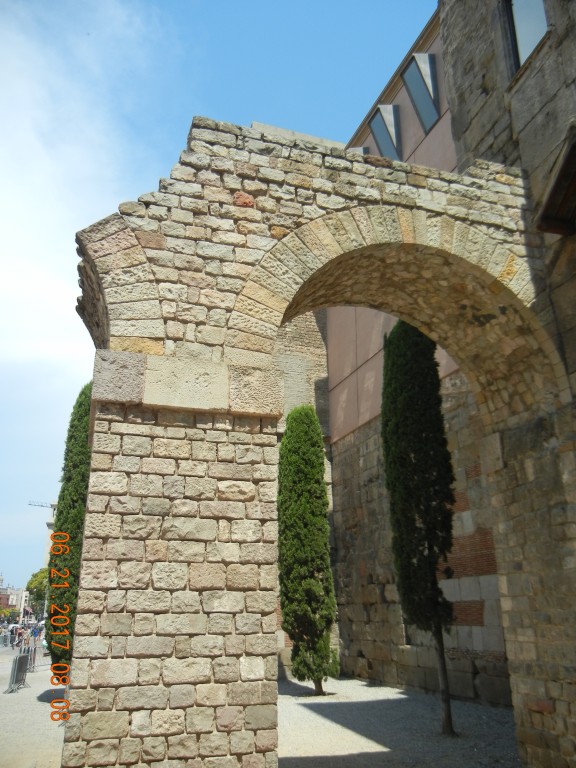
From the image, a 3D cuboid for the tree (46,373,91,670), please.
[{"bbox_3d":[-5.174,3.817,17.447,1.450,7.950,1.450,0,-20,0],"label":"tree"}]

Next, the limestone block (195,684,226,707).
[{"bbox_3d":[-0.609,2.416,5.177,0.241,0.156,0.170,5,-21,-16],"label":"limestone block"}]

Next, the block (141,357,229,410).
[{"bbox_3d":[-0.937,0.068,5.983,0.750,0.440,0.360,5,-21,-16],"label":"block"}]

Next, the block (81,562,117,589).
[{"bbox_3d":[-1.483,1.508,5.229,0.270,0.205,0.170,5,-21,-16],"label":"block"}]

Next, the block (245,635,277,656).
[{"bbox_3d":[-0.232,2.041,5.209,0.244,0.140,0.200,6,-21,-17],"label":"block"}]

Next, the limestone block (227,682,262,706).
[{"bbox_3d":[-0.351,2.347,5.058,0.253,0.159,0.200,6,-21,-17],"label":"limestone block"}]

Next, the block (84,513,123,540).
[{"bbox_3d":[-1.430,1.111,5.140,0.264,0.177,0.200,6,-21,-17],"label":"block"}]

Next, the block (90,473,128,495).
[{"bbox_3d":[-1.476,0.836,5.477,0.306,0.182,0.170,5,-21,-16],"label":"block"}]

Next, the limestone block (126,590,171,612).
[{"bbox_3d":[-1.018,1.580,4.822,0.313,0.146,0.200,6,-21,-17],"label":"limestone block"}]

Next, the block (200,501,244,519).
[{"bbox_3d":[-0.570,1.091,5.676,0.384,0.149,0.170,5,-21,-16],"label":"block"}]

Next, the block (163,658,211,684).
[{"bbox_3d":[-0.796,2.233,5.184,0.381,0.184,0.170,5,-21,-16],"label":"block"}]

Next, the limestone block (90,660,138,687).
[{"bbox_3d":[-1.267,2.095,4.840,0.329,0.171,0.200,6,-21,-17],"label":"limestone block"}]

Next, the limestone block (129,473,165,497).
[{"bbox_3d":[-1.185,0.865,5.560,0.264,0.185,0.170,5,-21,-16],"label":"limestone block"}]

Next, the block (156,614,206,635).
[{"bbox_3d":[-0.824,1.837,5.082,0.377,0.138,0.200,6,-21,-17],"label":"block"}]

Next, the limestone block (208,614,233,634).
[{"bbox_3d":[-0.559,1.932,5.353,0.196,0.150,0.180,6,-21,-17],"label":"limestone block"}]

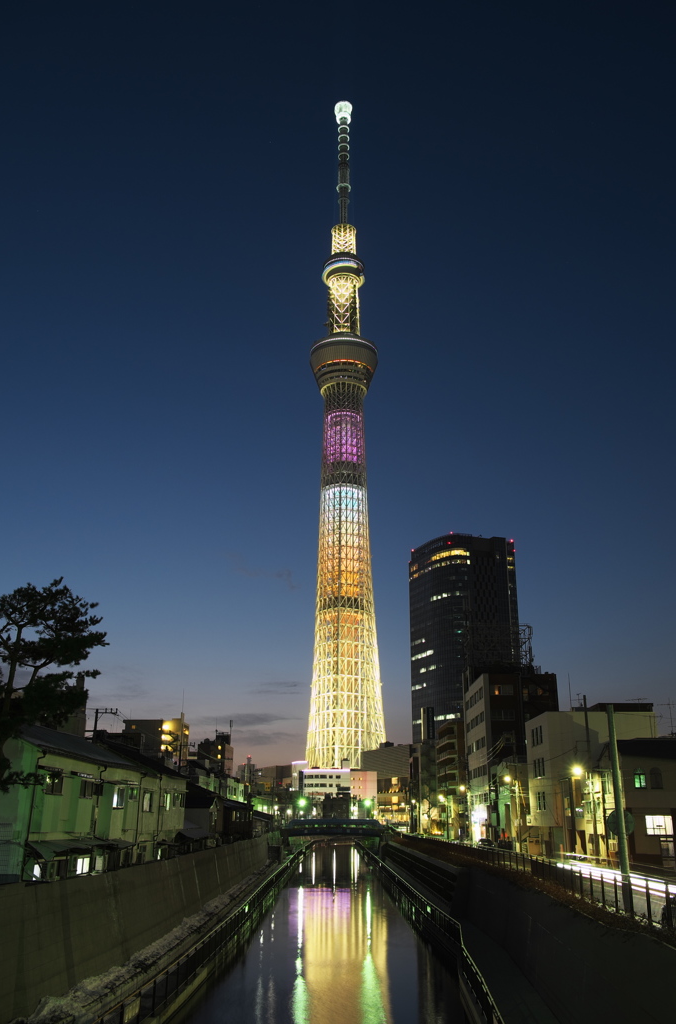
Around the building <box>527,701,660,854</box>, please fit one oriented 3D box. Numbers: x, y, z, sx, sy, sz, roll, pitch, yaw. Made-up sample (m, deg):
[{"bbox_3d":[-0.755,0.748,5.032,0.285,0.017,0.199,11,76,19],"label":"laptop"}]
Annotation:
[{"bbox_3d":[22.520,23.812,78.267,9.300,12.300,8.600,0,-19,1],"label":"building"}]

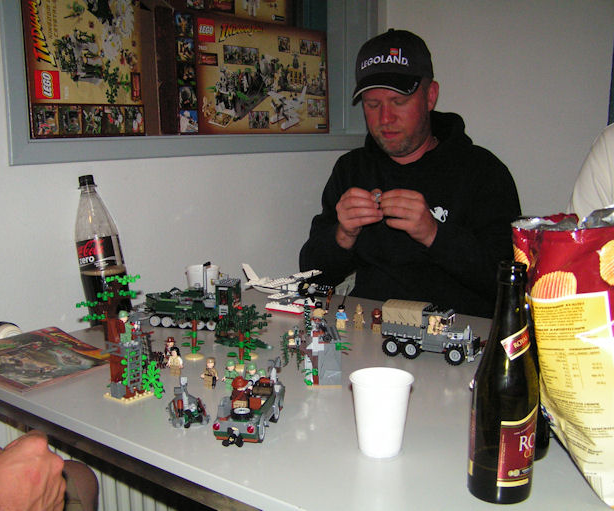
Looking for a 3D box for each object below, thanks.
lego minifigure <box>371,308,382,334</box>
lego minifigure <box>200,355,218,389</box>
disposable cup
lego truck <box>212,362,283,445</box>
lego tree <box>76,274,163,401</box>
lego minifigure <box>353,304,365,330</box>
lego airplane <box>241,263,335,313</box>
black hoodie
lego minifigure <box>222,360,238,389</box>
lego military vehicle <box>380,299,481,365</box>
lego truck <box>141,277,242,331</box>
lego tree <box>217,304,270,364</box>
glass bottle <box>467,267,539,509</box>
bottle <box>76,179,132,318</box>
[{"bbox_3d":[0.123,0.116,1.321,0.025,0.042,0.018,1,11,6],"label":"lego minifigure"},{"bbox_3d":[-0.135,0.162,1.033,0.024,0.044,0.015,0,10,-3],"label":"lego minifigure"},{"bbox_3d":[0.083,0.178,0.841,0.072,0.084,0.072,0,10,0],"label":"disposable cup"},{"bbox_3d":[-0.069,0.175,0.919,0.058,0.070,0.118,3,11,13],"label":"lego truck"},{"bbox_3d":[-0.249,0.108,0.994,0.090,0.163,0.092,9,13,39],"label":"lego tree"},{"bbox_3d":[0.093,0.109,1.328,0.022,0.045,0.015,0,10,0],"label":"lego minifigure"},{"bbox_3d":[-0.056,0.064,1.491,0.172,0.080,0.180,6,12,29],"label":"lego airplane"},{"bbox_3d":[0.232,-0.029,1.694,0.520,0.580,0.420,4,11,21],"label":"black hoodie"},{"bbox_3d":[-0.107,0.166,1.045,0.025,0.042,0.018,-1,11,-7],"label":"lego minifigure"},{"bbox_3d":[0.201,0.122,1.191,0.151,0.079,0.060,5,11,23],"label":"lego military vehicle"},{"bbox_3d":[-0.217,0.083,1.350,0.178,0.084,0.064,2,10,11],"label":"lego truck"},{"bbox_3d":[-0.095,0.123,1.120,0.076,0.090,0.070,0,10,0],"label":"lego tree"},{"bbox_3d":[0.196,0.123,0.738,0.062,0.231,0.062,-3,11,-19],"label":"glass bottle"},{"bbox_3d":[-0.400,-0.006,1.450,0.082,0.295,0.082,-11,5,-20],"label":"bottle"}]

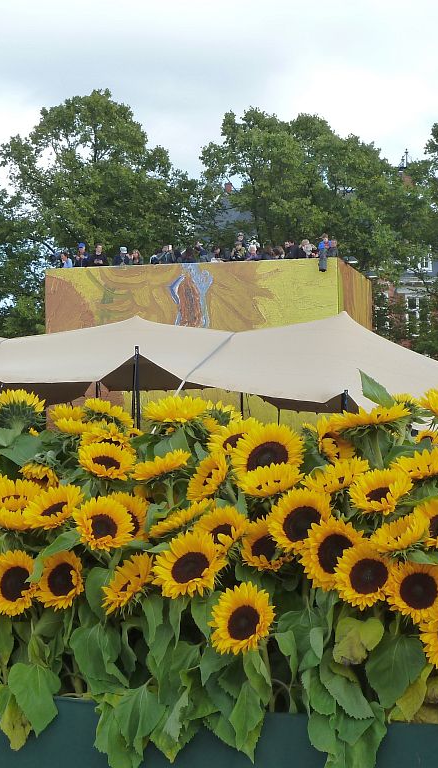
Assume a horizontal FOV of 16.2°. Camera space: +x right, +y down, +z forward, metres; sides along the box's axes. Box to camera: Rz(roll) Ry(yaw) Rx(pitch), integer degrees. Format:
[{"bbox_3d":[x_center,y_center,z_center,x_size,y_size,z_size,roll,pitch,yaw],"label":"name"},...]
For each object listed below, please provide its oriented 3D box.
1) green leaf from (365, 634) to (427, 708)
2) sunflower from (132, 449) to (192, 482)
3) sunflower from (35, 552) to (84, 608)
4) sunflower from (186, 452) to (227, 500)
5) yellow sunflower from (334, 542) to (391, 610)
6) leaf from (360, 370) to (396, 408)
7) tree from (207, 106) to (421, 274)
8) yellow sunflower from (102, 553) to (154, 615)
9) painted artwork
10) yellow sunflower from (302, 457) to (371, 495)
[{"bbox_3d":[0.350,0.570,3.050,0.120,0.155,0.045,0,-3,0],"label":"green leaf"},{"bbox_3d":[-0.129,0.183,3.450,0.134,0.050,0.134,-26,7,-21],"label":"sunflower"},{"bbox_3d":[-0.357,0.435,3.420,0.135,0.135,0.055,-2,-15,29],"label":"sunflower"},{"bbox_3d":[-0.028,0.223,3.700,0.125,0.125,0.055,-3,-22,46],"label":"sunflower"},{"bbox_3d":[0.315,0.419,3.380,0.135,0.148,0.055,-1,-11,17],"label":"yellow sunflower"},{"bbox_3d":[0.321,0.013,3.100,0.050,0.115,0.030,-41,0,12],"label":"leaf"},{"bbox_3d":[3.728,-3.459,61.663,8.800,14.500,7.500,0,-3,0],"label":"tree"},{"bbox_3d":[-0.188,0.415,3.200,0.055,0.130,0.130,32,-22,-37],"label":"yellow sunflower"},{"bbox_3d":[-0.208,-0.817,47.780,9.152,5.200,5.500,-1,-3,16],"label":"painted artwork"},{"bbox_3d":[0.256,0.202,3.350,0.145,0.060,0.145,-1,31,28],"label":"yellow sunflower"}]

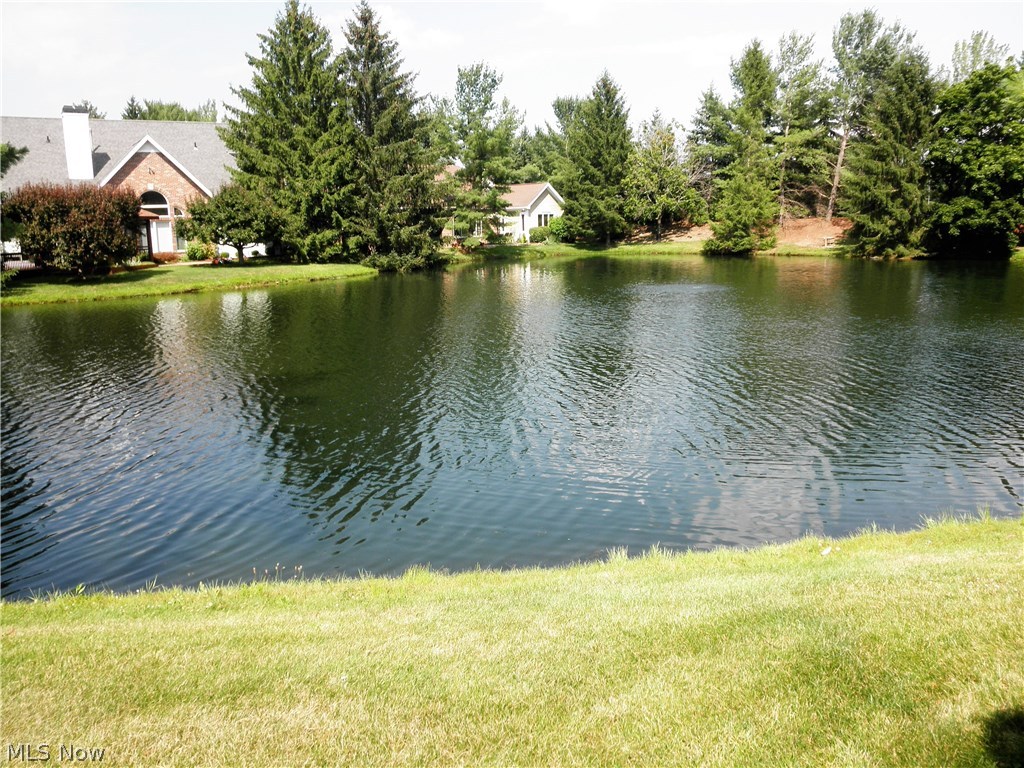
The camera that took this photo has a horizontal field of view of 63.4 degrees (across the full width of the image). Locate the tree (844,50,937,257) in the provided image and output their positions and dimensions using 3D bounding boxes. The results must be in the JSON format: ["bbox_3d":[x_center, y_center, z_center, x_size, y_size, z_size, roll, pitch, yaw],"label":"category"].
[{"bbox_3d":[26.858,-16.184,58.965,6.690,14.230,6.360,-1,12,0],"label":"tree"}]

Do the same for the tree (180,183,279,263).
[{"bbox_3d":[-18.239,-10.339,53.485,6.840,4.940,6.150,-1,12,0],"label":"tree"}]

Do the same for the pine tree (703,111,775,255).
[{"bbox_3d":[16.556,-14.676,60.294,5.390,10.540,5.120,-1,12,0],"label":"pine tree"}]

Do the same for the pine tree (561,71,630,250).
[{"bbox_3d":[6.657,-17.583,65.267,5.990,13.170,5.690,-1,12,0],"label":"pine tree"}]

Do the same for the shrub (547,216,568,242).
[{"bbox_3d":[3.660,-12.251,65.911,1.990,2.110,1.790,-1,12,0],"label":"shrub"}]

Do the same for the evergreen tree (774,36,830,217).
[{"bbox_3d":[24.320,-21.136,69.138,4.840,15.380,5.080,-1,12,0],"label":"evergreen tree"}]

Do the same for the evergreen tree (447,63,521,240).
[{"bbox_3d":[-2.156,-17.344,62.741,5.600,13.230,5.320,-1,12,0],"label":"evergreen tree"}]

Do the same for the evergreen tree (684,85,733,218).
[{"bbox_3d":[17.768,-20.993,75.295,4.910,11.490,4.660,-1,12,0],"label":"evergreen tree"}]

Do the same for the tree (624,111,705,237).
[{"bbox_3d":[12.514,-16.945,67.978,6.570,10.200,5.910,-1,12,0],"label":"tree"}]

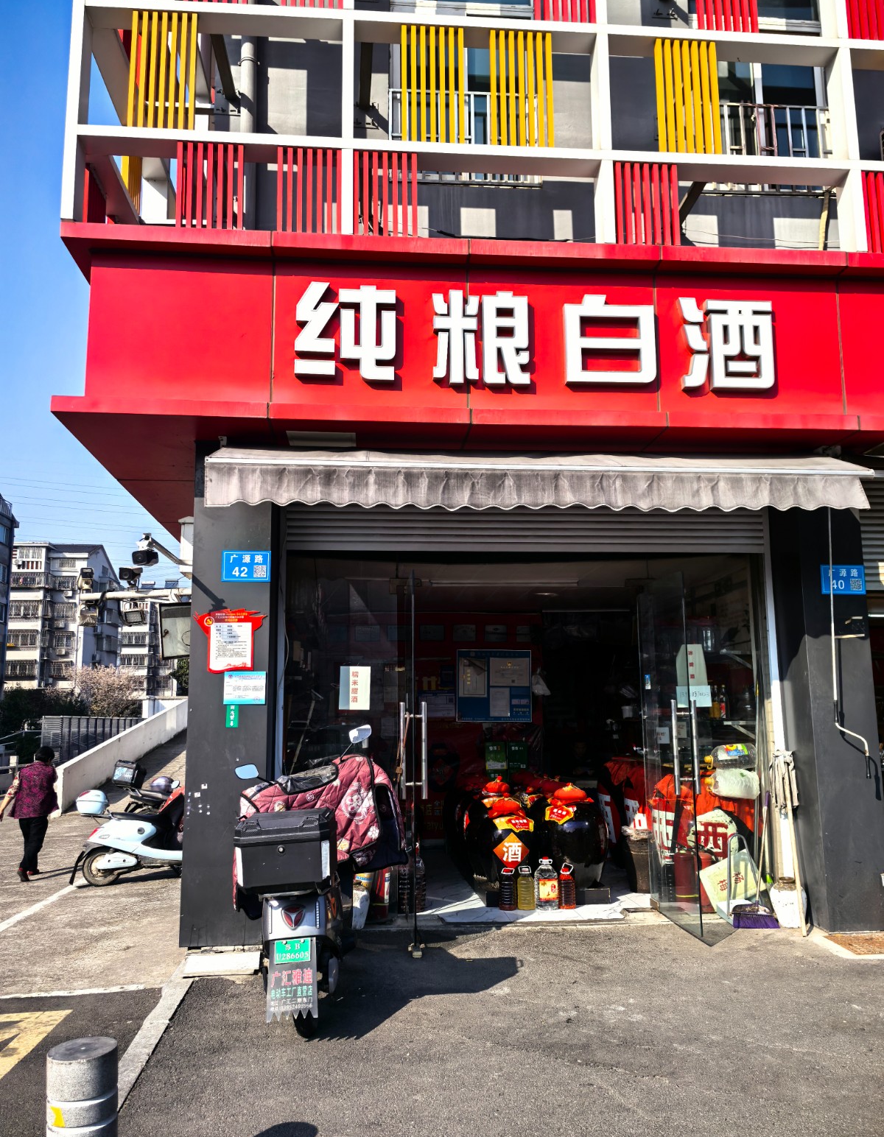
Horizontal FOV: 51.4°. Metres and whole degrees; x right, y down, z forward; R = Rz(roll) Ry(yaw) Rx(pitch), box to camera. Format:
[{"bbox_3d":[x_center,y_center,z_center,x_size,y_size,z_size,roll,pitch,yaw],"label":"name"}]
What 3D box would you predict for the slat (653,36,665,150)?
[{"bbox_3d":[1.452,-3.118,6.117,0.033,0.830,0.080,0,-9,-5],"label":"slat"}]

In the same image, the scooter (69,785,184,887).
[{"bbox_3d":[-3.067,2.795,9.734,1.680,1.080,0.680,0,-9,-2],"label":"scooter"}]

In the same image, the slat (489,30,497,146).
[{"bbox_3d":[0.338,-3.124,6.022,0.033,0.830,0.080,0,-9,-5],"label":"slat"}]

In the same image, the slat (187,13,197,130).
[{"bbox_3d":[-1.584,-3.149,5.849,0.033,0.832,0.037,0,-9,-5],"label":"slat"}]

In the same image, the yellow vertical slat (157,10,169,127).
[{"bbox_3d":[-1.769,-3.150,5.833,0.033,0.832,0.037,0,-9,-5],"label":"yellow vertical slat"}]

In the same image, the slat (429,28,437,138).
[{"bbox_3d":[-0.059,-3.181,6.091,0.035,0.857,0.066,0,-9,-5],"label":"slat"}]

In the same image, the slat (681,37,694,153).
[{"bbox_3d":[1.635,-3.117,6.133,0.033,0.830,0.080,0,-9,-5],"label":"slat"}]

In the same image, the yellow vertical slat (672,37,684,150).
[{"bbox_3d":[1.608,-3.174,6.238,0.035,0.857,0.066,0,-9,-5],"label":"yellow vertical slat"}]

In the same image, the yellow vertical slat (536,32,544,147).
[{"bbox_3d":[0.650,-3.139,6.039,0.033,0.832,0.037,0,-9,-5],"label":"yellow vertical slat"}]

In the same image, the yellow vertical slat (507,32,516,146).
[{"bbox_3d":[0.472,-3.179,6.138,0.035,0.857,0.066,0,-9,-5],"label":"yellow vertical slat"}]

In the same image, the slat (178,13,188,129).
[{"bbox_3d":[-1.642,-3.137,5.854,0.033,0.830,0.080,0,-9,-5],"label":"slat"}]

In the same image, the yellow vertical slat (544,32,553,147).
[{"bbox_3d":[0.706,-3.122,6.054,0.033,0.830,0.080,0,-9,-5],"label":"yellow vertical slat"}]

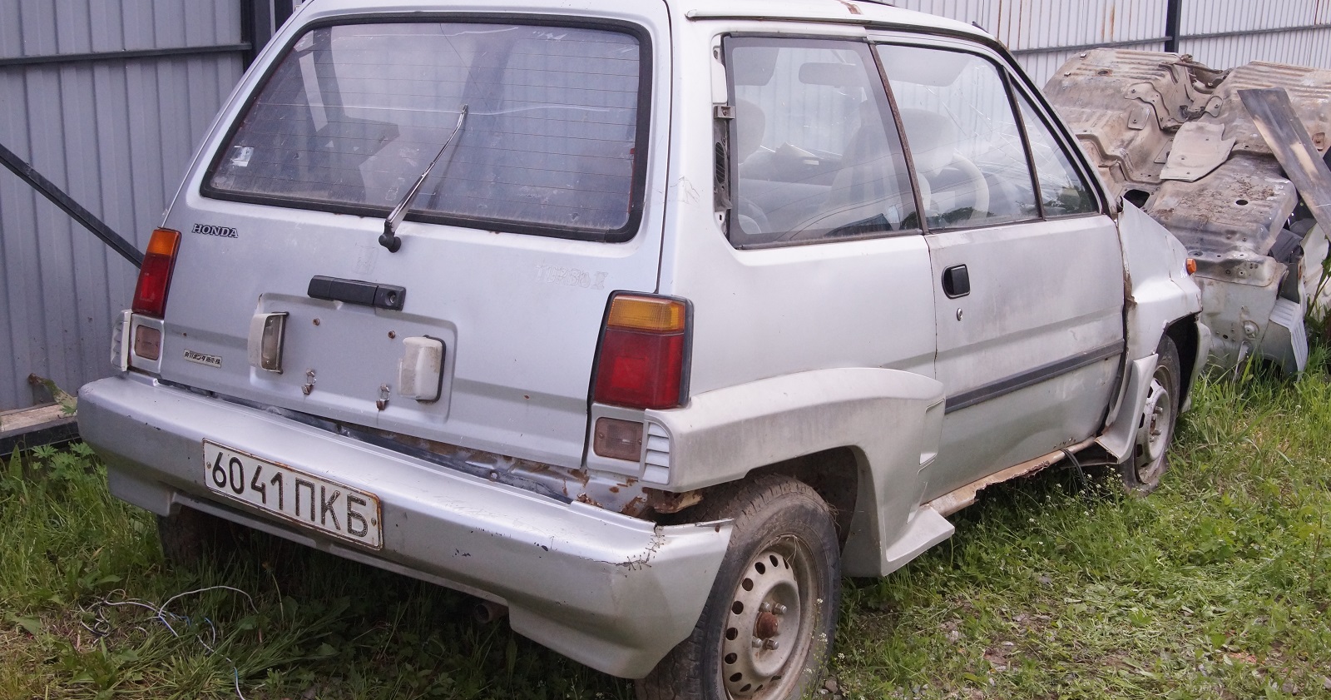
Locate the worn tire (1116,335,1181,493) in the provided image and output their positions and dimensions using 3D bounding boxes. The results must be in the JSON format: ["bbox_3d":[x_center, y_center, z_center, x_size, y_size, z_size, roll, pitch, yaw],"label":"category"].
[{"bbox_3d":[1.448,0.202,4.826,0.180,0.530,0.570,9,12,34],"label":"worn tire"}]

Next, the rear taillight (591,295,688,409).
[{"bbox_3d":[-0.035,0.002,2.699,0.160,0.196,0.088,9,5,34],"label":"rear taillight"}]

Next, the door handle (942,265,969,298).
[{"bbox_3d":[0.659,-0.156,3.527,0.030,0.075,0.145,2,8,35],"label":"door handle"}]

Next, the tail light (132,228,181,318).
[{"bbox_3d":[-1.123,-0.174,3.433,0.160,0.196,0.088,9,5,34],"label":"tail light"}]

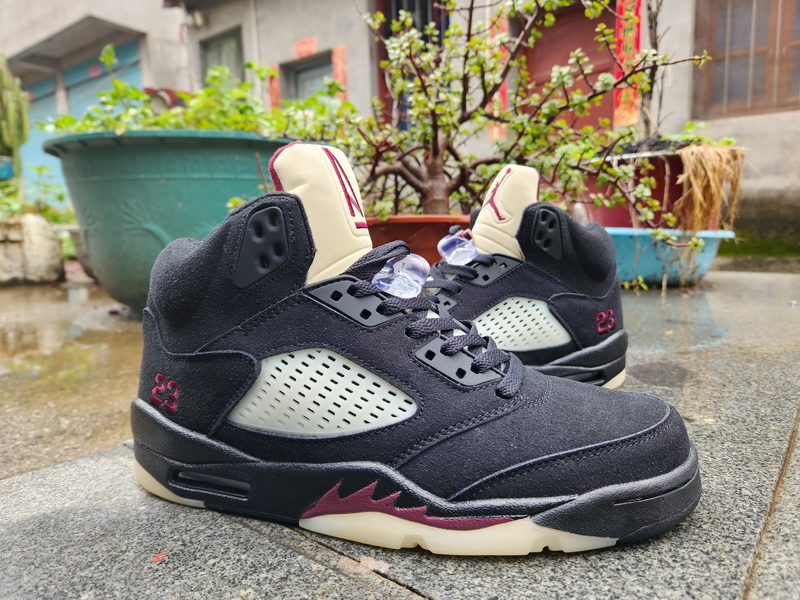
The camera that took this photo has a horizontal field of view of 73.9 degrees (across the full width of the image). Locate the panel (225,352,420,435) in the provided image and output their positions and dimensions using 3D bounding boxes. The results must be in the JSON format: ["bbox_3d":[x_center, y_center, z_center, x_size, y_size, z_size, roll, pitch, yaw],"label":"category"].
[{"bbox_3d":[-0.037,0.044,0.254,0.090,0.042,0.012,0,-13,3],"label":"panel"}]

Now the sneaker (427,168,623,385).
[{"bbox_3d":[0.046,-0.013,0.431,0.302,0.188,0.113,-3,9,-13],"label":"sneaker"}]

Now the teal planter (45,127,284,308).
[{"bbox_3d":[-0.323,-0.124,0.982,0.527,0.288,0.527,-1,9,0],"label":"teal planter"}]

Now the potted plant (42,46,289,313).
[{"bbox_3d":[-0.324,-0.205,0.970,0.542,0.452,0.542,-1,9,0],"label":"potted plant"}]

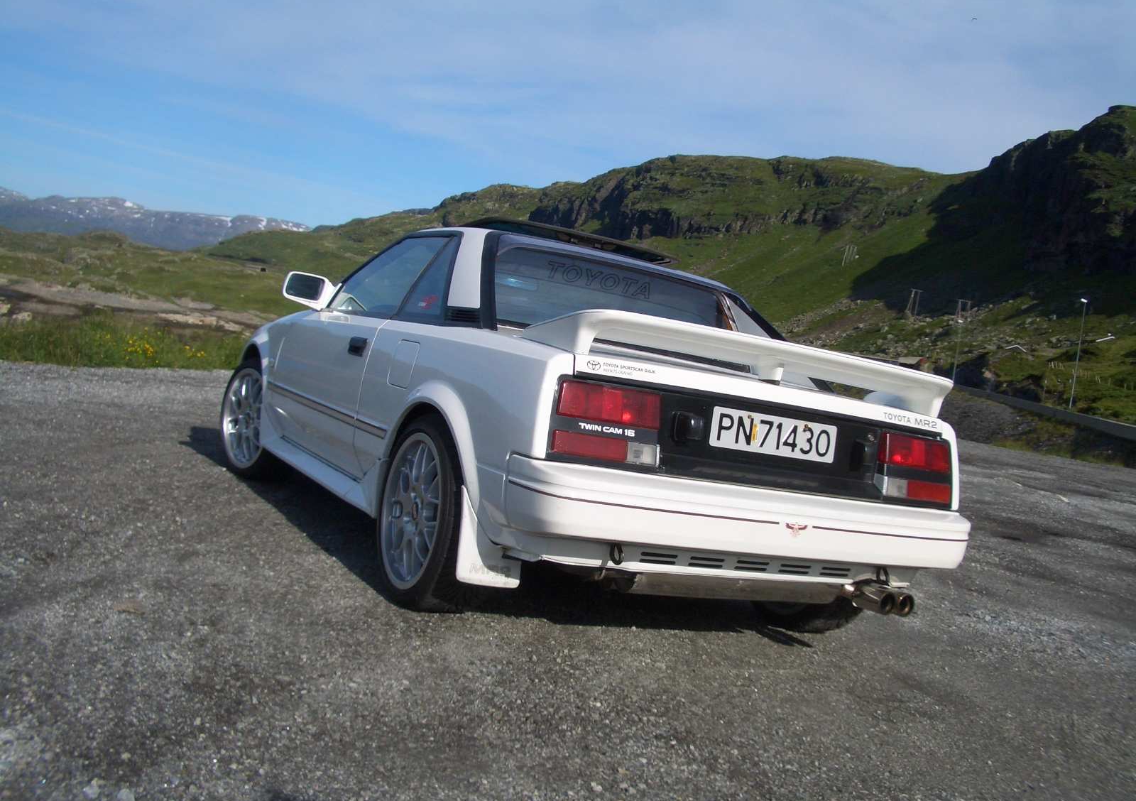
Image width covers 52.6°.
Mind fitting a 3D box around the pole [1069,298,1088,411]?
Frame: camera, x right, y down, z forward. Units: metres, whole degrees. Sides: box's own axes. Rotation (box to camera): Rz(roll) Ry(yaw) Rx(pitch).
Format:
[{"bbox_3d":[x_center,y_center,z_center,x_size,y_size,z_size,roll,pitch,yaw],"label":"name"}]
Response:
[{"bbox_3d":[36.400,-3.295,82.000,0.500,8.000,0.220,8,2,-6],"label":"pole"}]

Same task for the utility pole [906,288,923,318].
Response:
[{"bbox_3d":[138.619,-38.920,460.000,5.200,11.000,0.900,9,2,6],"label":"utility pole"}]

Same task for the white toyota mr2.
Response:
[{"bbox_3d":[-0.261,-0.020,4.813,1.700,1.260,3.930,9,2,-29],"label":"white toyota mr2"}]

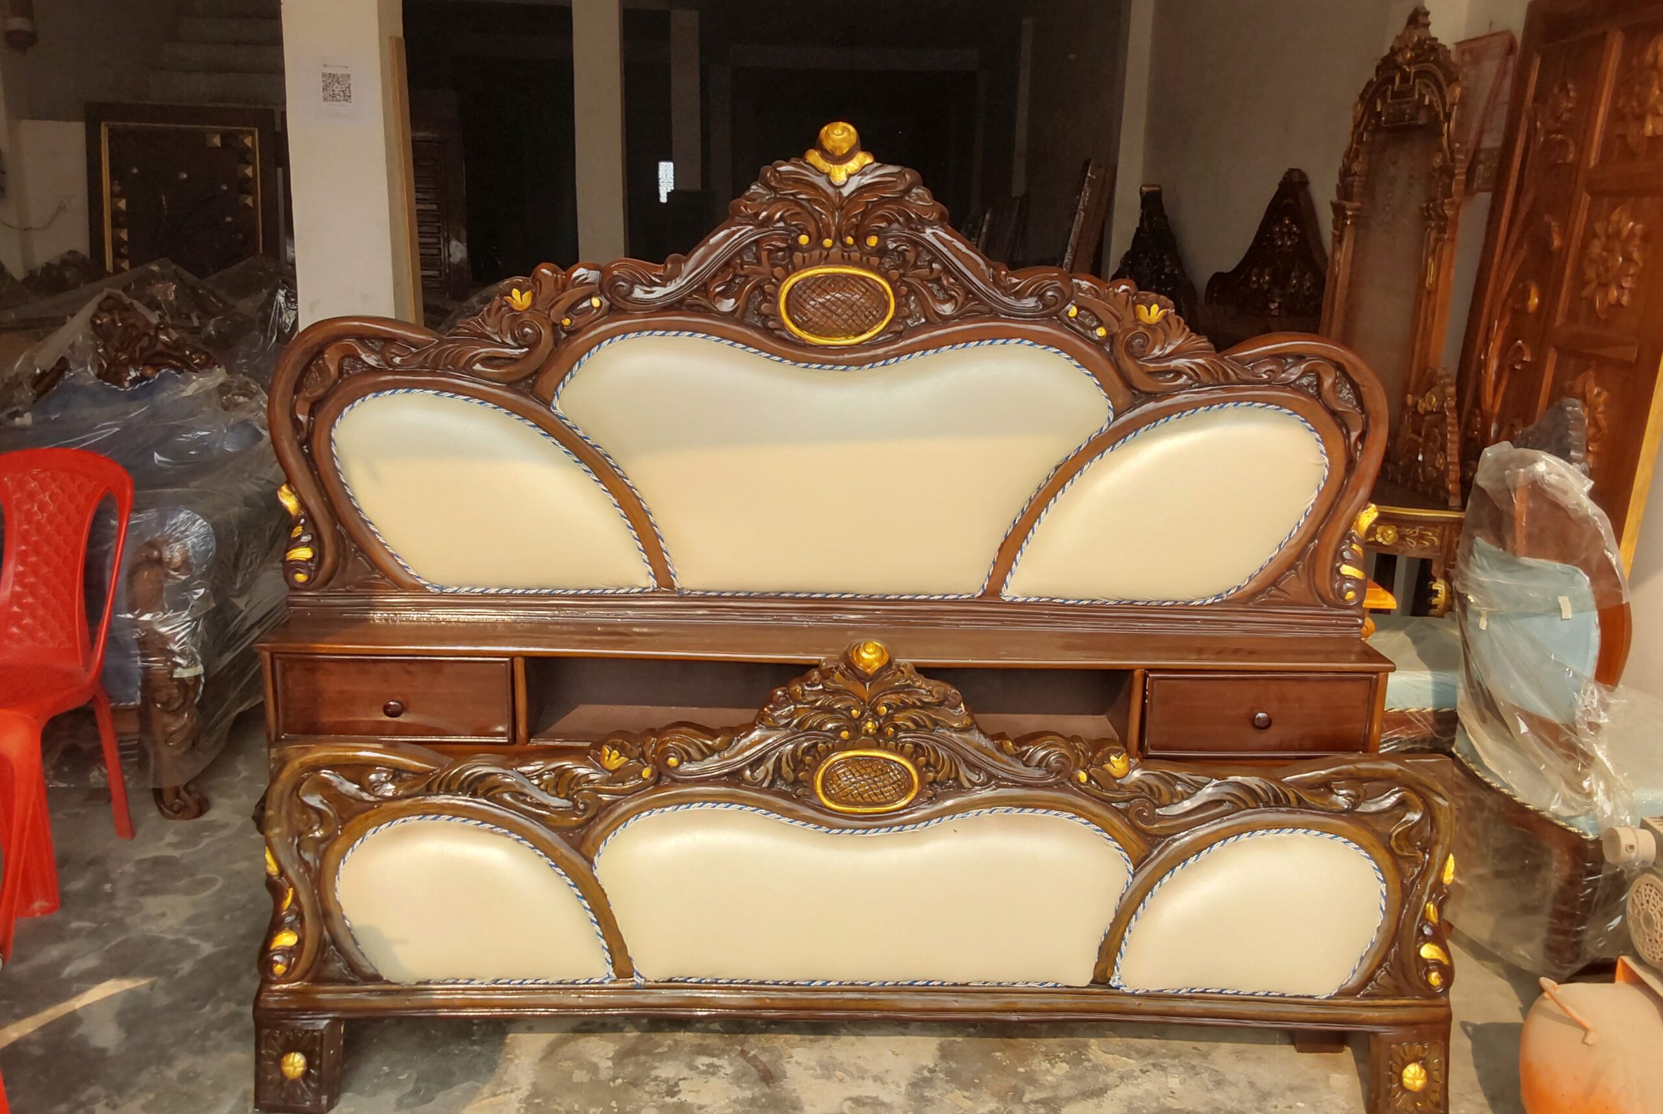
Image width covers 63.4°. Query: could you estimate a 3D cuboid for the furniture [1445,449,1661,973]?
[{"bbox_3d":[1.672,0.291,2.817,0.600,1.020,0.570,-1,13,-8],"label":"furniture"}]

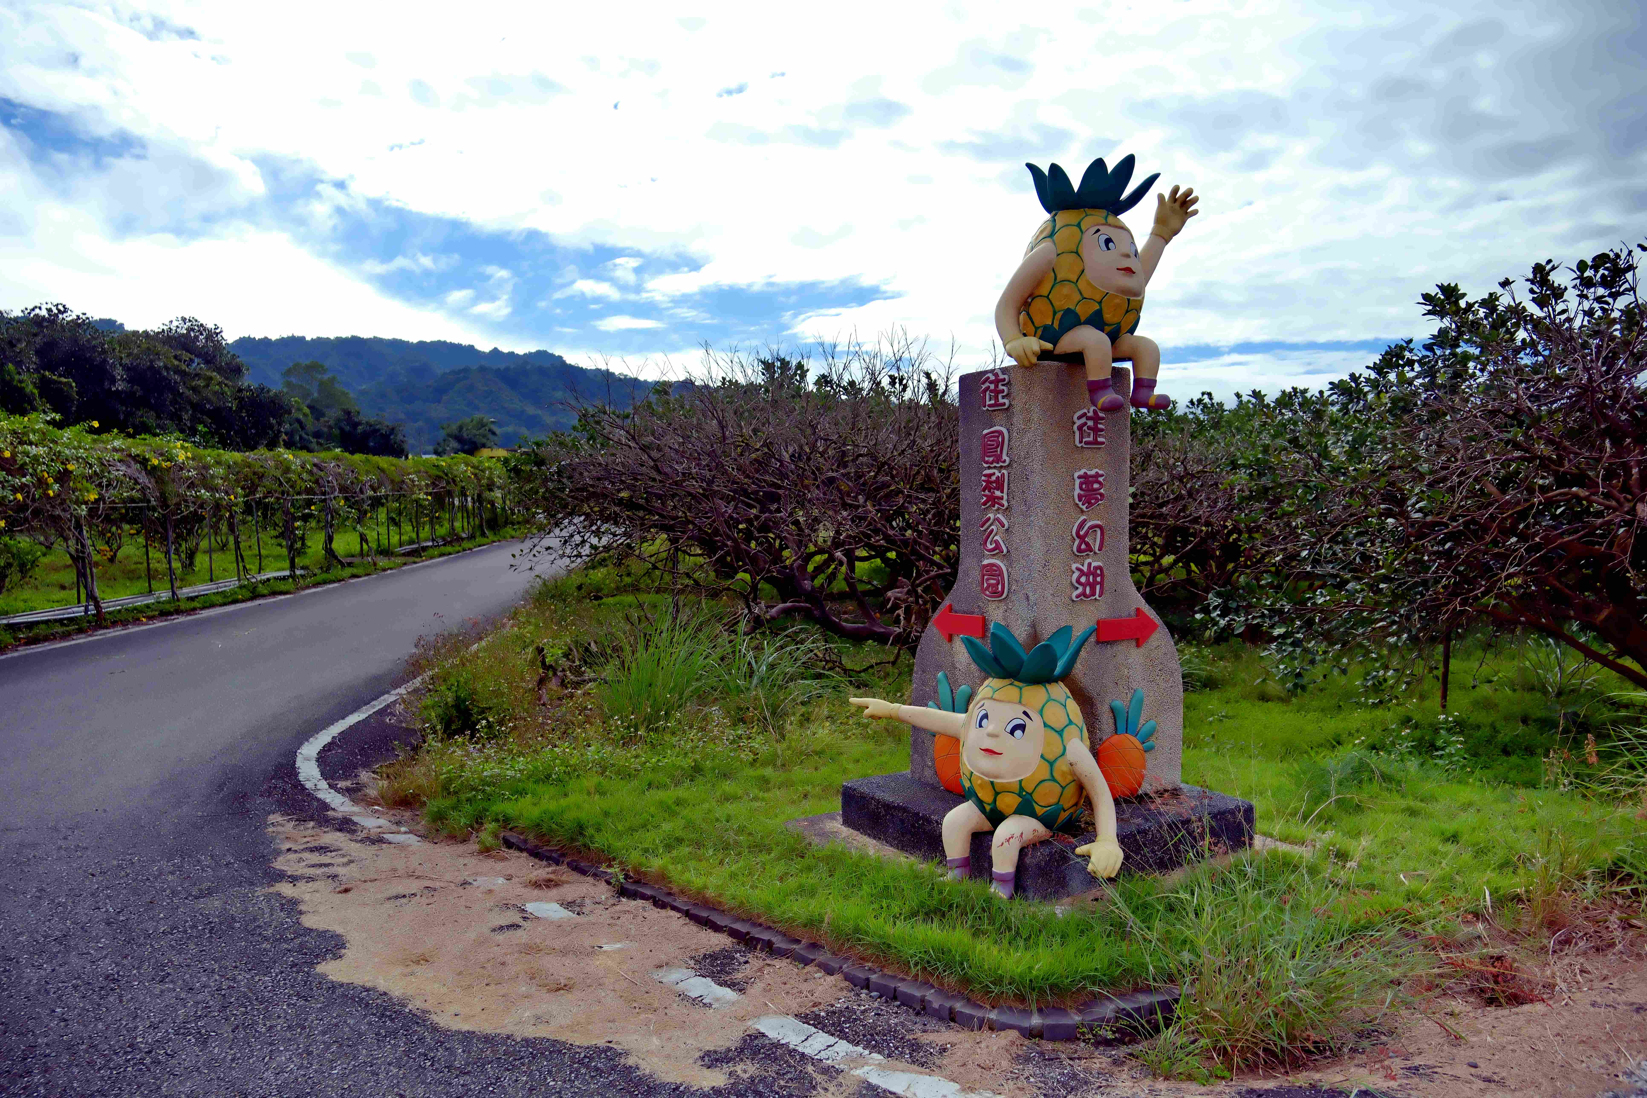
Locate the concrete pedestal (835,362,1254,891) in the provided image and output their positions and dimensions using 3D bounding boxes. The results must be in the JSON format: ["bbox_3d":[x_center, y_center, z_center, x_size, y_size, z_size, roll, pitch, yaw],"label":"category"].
[{"bbox_3d":[0.998,0.261,5.032,1.314,2.130,1.314,-2,3,-34],"label":"concrete pedestal"}]

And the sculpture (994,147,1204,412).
[{"bbox_3d":[1.265,-1.194,4.954,1.120,1.180,0.660,-2,3,-34],"label":"sculpture"}]

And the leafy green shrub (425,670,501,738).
[{"bbox_3d":[-2.465,1.064,7.500,0.540,0.460,0.500,-1,3,-18],"label":"leafy green shrub"}]

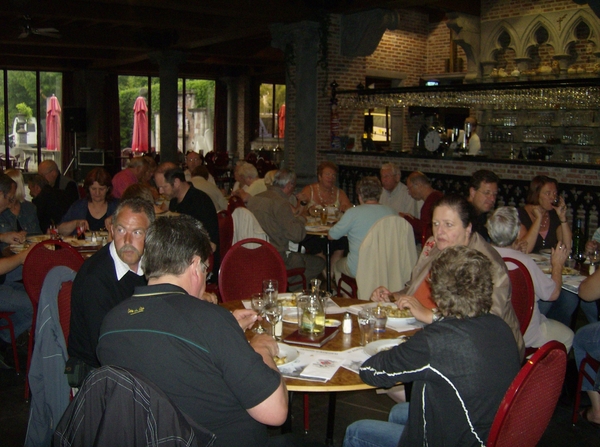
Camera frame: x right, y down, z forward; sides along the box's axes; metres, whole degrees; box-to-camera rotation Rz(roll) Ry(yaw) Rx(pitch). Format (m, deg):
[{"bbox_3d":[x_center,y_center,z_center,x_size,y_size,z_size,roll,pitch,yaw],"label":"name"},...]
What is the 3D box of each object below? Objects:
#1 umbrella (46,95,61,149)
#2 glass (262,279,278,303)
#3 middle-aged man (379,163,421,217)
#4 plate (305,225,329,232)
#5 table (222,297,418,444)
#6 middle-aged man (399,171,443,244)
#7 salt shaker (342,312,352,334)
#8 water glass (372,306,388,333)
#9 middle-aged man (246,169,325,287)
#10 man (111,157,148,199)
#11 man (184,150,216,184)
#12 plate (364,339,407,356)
[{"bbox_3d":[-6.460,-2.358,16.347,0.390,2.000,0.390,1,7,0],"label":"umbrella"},{"bbox_3d":[-0.118,0.330,2.644,0.064,0.170,0.064,1,7,0],"label":"glass"},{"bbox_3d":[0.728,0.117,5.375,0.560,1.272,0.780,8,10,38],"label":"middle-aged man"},{"bbox_3d":[0.122,0.039,4.884,0.240,0.025,0.240,1,8,0],"label":"plate"},{"bbox_3d":[0.029,0.806,2.563,1.160,0.750,1.160,1,7,0],"label":"table"},{"bbox_3d":[0.947,0.182,5.516,0.820,1.270,0.520,3,7,13],"label":"middle-aged man"},{"bbox_3d":[0.194,0.403,2.515,0.038,0.079,0.038,1,8,0],"label":"salt shaker"},{"bbox_3d":[0.327,0.391,2.545,0.060,0.090,0.060,1,7,0],"label":"water glass"},{"bbox_3d":[-0.103,0.169,5.395,0.550,1.290,0.820,8,10,42],"label":"middle-aged man"},{"bbox_3d":[-1.713,-0.086,6.583,0.800,1.218,0.550,1,8,-6],"label":"man"},{"bbox_3d":[-1.171,-0.168,7.040,0.550,1.283,0.750,4,8,14],"label":"man"},{"bbox_3d":[0.358,0.471,2.237,0.257,0.032,0.257,1,8,0],"label":"plate"}]

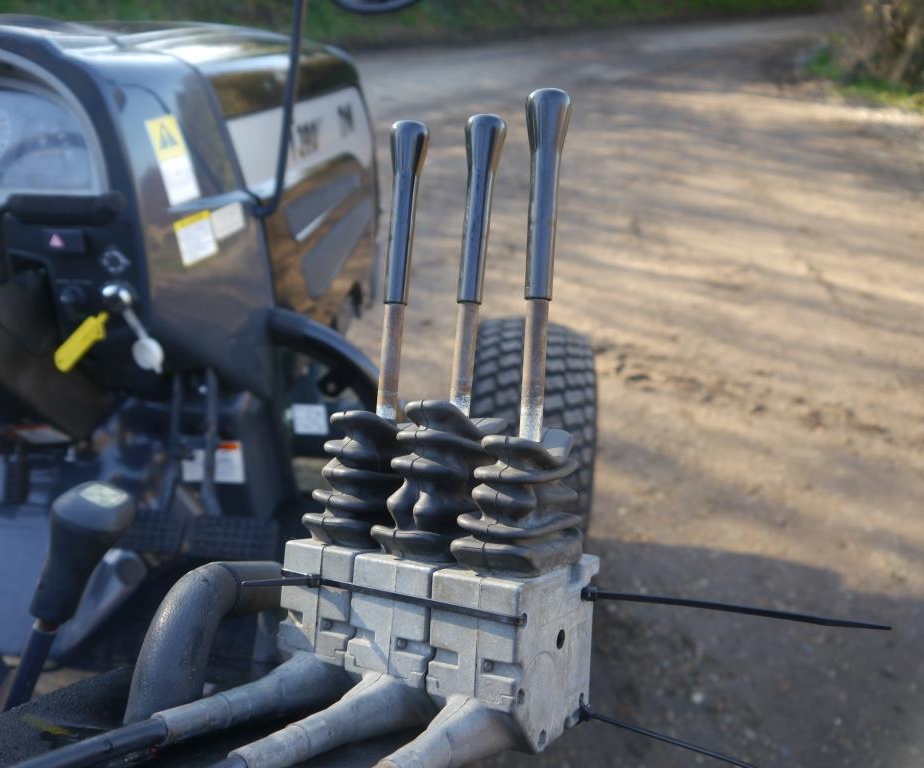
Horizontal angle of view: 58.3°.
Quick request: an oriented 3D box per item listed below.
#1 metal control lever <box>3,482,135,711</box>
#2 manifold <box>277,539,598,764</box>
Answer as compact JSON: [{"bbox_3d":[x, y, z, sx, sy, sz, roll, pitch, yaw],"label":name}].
[{"bbox_3d":[-0.275,0.148,0.570,0.047,0.175,0.047,23,6,-2],"label":"metal control lever"},{"bbox_3d":[-0.012,0.118,0.410,0.131,0.074,0.088,4,-1,30],"label":"manifold"}]

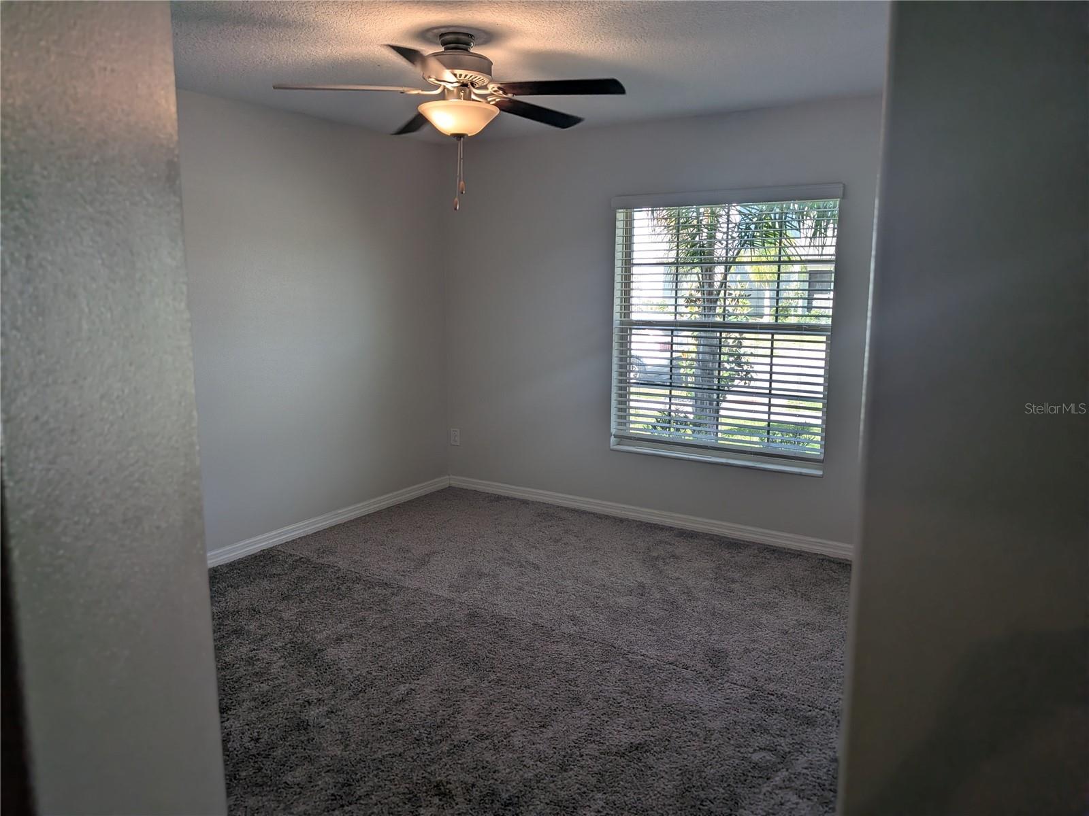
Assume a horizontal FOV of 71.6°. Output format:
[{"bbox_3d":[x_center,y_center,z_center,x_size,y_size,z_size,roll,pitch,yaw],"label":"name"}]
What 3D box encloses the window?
[{"bbox_3d":[1.006,-0.459,4.455,1.348,1.582,0.125,6,11,32],"label":"window"}]

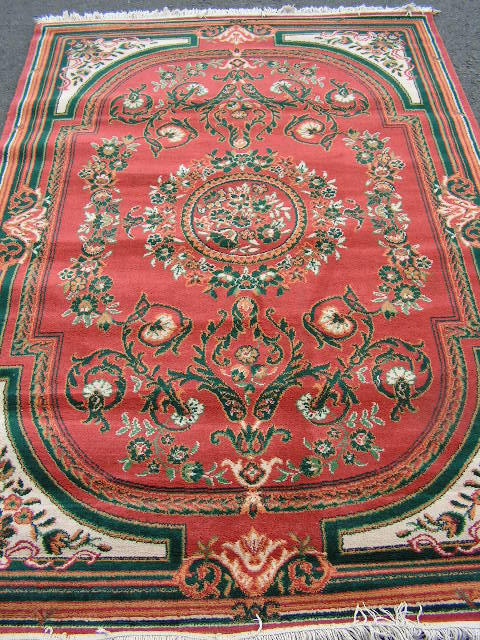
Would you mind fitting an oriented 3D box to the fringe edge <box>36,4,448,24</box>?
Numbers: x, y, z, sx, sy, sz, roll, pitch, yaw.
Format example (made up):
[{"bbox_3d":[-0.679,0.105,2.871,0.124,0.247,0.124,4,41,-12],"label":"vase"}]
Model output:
[{"bbox_3d":[-0.017,-1.291,2.801,1.700,0.020,0.070,-2,52,0],"label":"fringe edge"}]

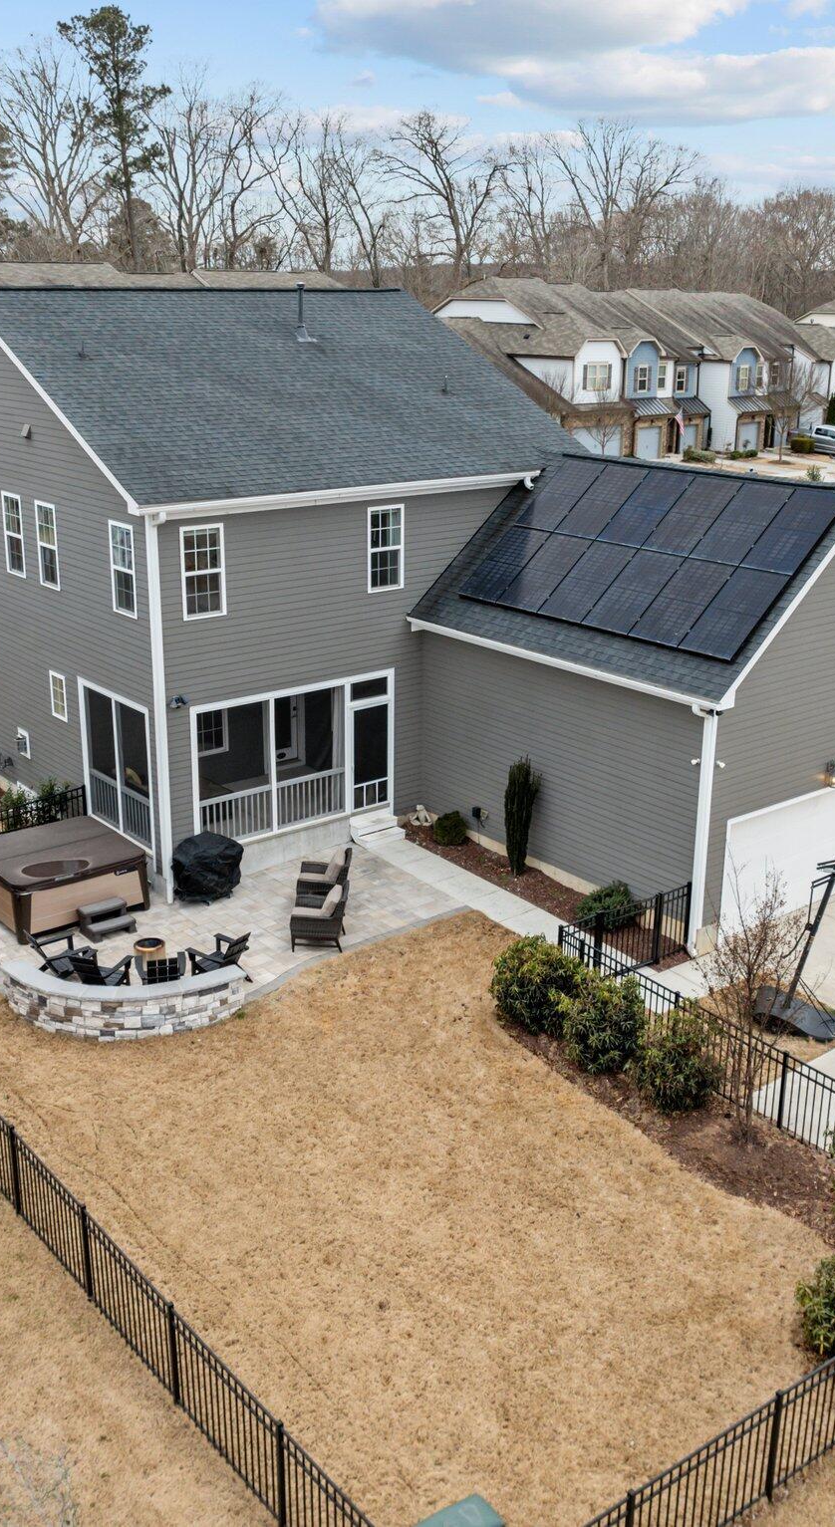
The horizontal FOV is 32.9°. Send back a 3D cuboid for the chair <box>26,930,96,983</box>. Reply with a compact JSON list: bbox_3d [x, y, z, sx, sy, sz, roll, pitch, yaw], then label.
[{"bbox_3d":[-5.340,2.844,20.997,0.840,0.840,0.740,-9,20,-26],"label":"chair"}]

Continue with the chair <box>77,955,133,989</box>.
[{"bbox_3d":[-4.611,3.037,20.420,0.740,0.840,0.840,8,19,22],"label":"chair"}]

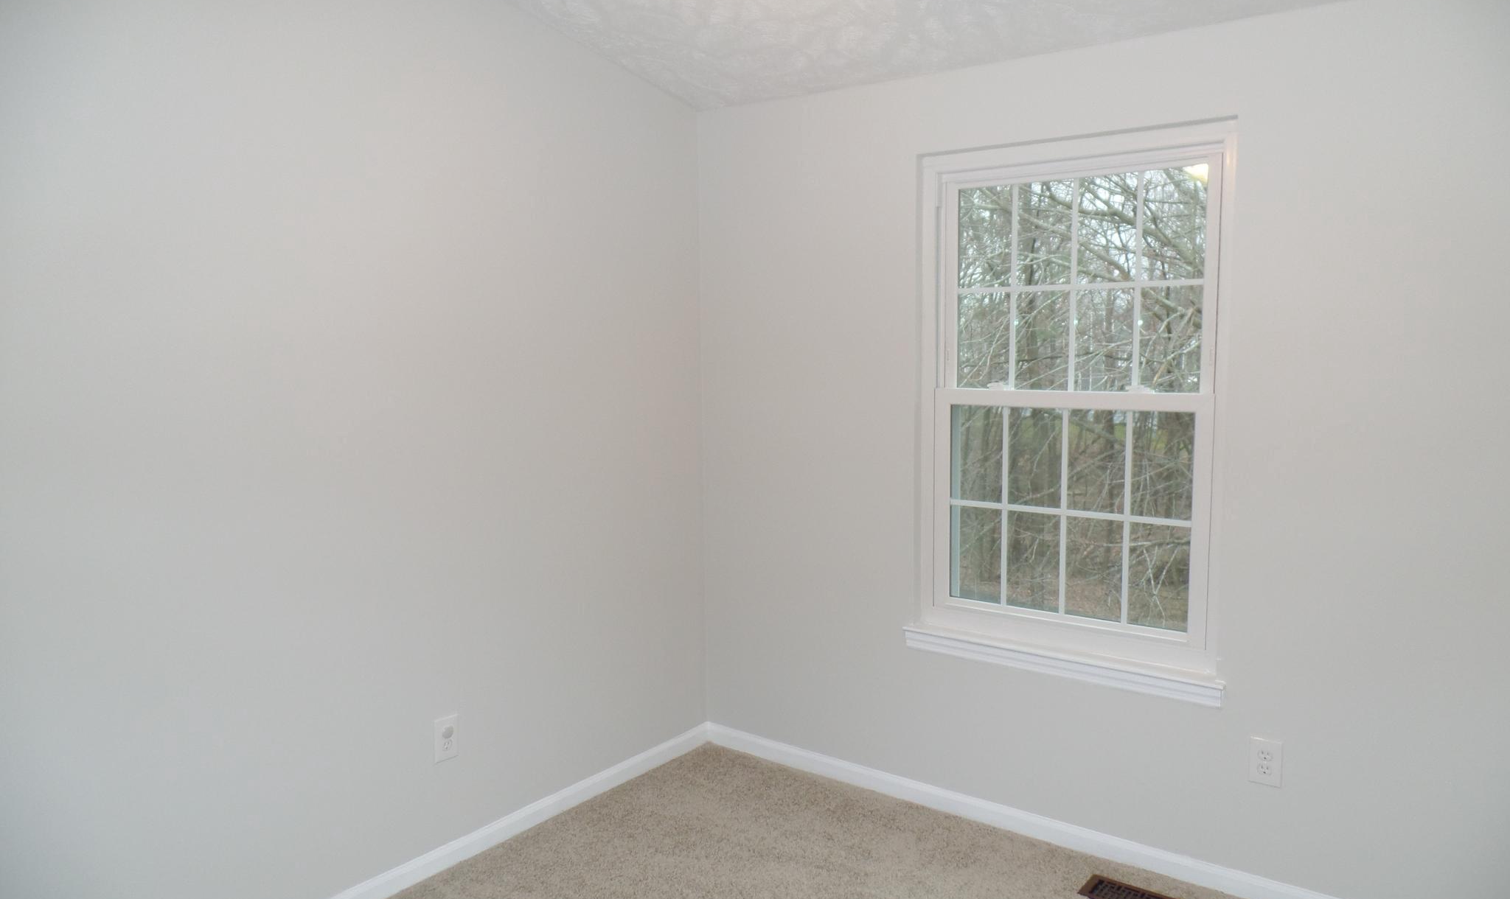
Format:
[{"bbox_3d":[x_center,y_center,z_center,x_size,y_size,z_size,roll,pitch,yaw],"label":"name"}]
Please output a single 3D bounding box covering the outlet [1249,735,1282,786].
[{"bbox_3d":[1.357,0.833,2.665,0.076,0.120,0.008,4,7,36],"label":"outlet"}]

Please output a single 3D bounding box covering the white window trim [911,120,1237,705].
[{"bbox_3d":[0.891,-0.107,2.947,0.930,1.564,0.110,4,7,36],"label":"white window trim"}]

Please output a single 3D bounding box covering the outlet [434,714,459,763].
[{"bbox_3d":[-0.873,0.824,2.850,0.009,0.120,0.076,4,7,36],"label":"outlet"}]

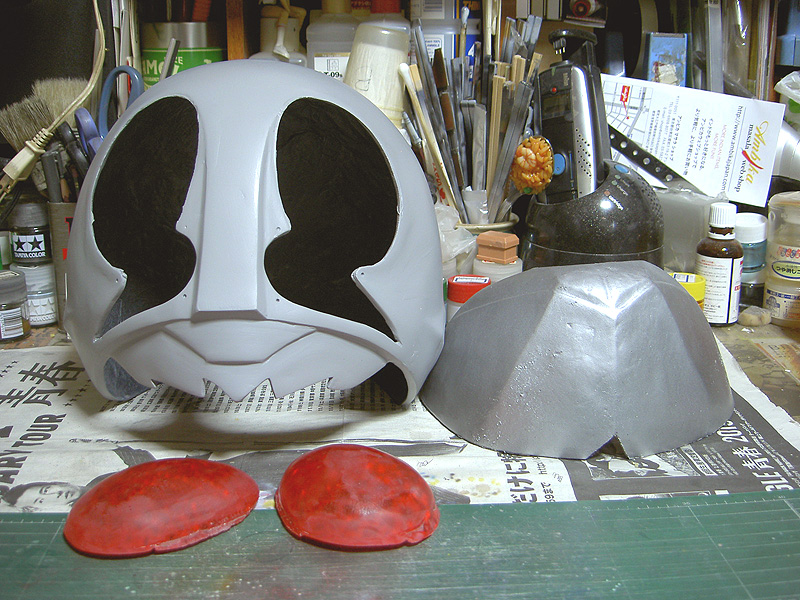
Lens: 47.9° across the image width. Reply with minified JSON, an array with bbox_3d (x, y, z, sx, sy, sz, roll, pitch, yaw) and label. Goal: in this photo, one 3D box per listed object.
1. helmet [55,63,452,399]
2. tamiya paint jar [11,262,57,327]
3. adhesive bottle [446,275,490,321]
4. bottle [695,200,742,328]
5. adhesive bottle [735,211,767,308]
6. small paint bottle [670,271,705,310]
[{"bbox_3d":[-0.099,-0.054,0.596,0.256,0.207,0.235,-1,16,-4],"label":"helmet"},{"bbox_3d":[-0.294,-0.004,0.728,0.034,0.046,0.034,0,16,0],"label":"tamiya paint jar"},{"bbox_3d":[0.053,0.006,0.687,0.033,0.043,0.033,0,16,0],"label":"adhesive bottle"},{"bbox_3d":[0.256,-0.029,0.714,0.038,0.095,0.038,0,16,0],"label":"bottle"},{"bbox_3d":[0.291,-0.033,0.757,0.029,0.079,0.029,0,16,0],"label":"adhesive bottle"},{"bbox_3d":[0.220,0.002,0.700,0.033,0.041,0.033,0,16,0],"label":"small paint bottle"}]

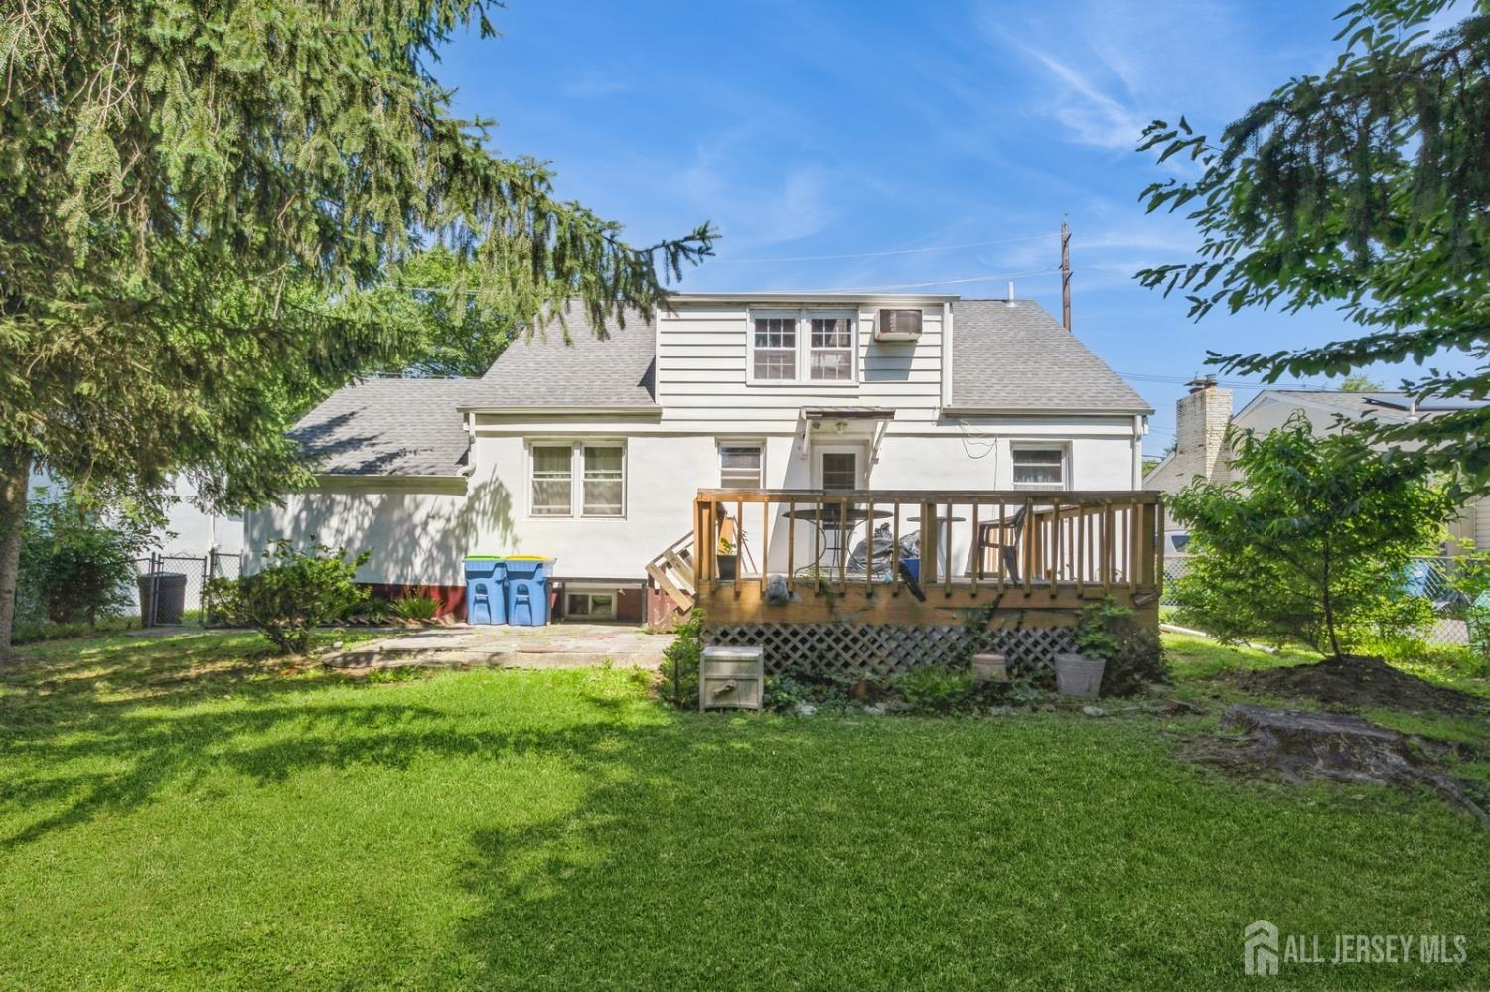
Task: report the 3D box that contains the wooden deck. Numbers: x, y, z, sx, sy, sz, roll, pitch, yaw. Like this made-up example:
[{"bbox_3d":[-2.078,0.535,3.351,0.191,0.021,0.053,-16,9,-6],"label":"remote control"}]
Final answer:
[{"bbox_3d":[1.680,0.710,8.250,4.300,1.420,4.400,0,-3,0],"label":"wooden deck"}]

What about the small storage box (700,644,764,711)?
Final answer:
[{"bbox_3d":[-0.108,1.560,5.700,0.510,0.460,0.480,0,-3,0],"label":"small storage box"}]

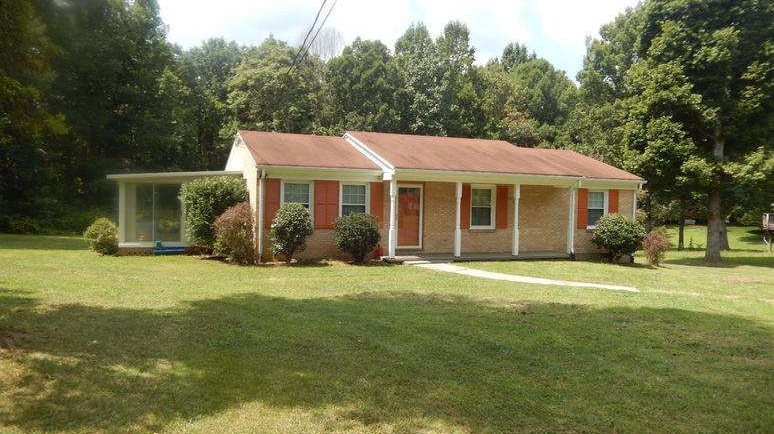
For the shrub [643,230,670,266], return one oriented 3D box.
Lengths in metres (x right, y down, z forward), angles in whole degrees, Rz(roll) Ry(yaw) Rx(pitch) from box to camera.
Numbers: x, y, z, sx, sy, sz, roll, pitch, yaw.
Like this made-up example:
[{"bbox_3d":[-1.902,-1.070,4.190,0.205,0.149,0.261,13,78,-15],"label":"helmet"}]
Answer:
[{"bbox_3d":[9.742,1.103,20.200,0.992,1.275,1.000,0,3,-22],"label":"shrub"}]

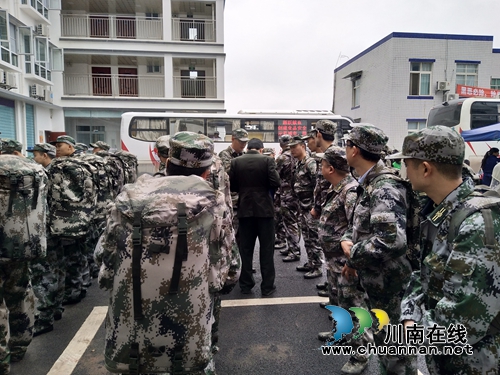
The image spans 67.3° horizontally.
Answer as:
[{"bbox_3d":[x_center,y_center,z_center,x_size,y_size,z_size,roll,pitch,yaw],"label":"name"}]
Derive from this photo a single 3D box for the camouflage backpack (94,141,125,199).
[{"bbox_3d":[-1.550,-0.052,3.971,0.330,0.660,0.400,1,7,5],"label":"camouflage backpack"}]

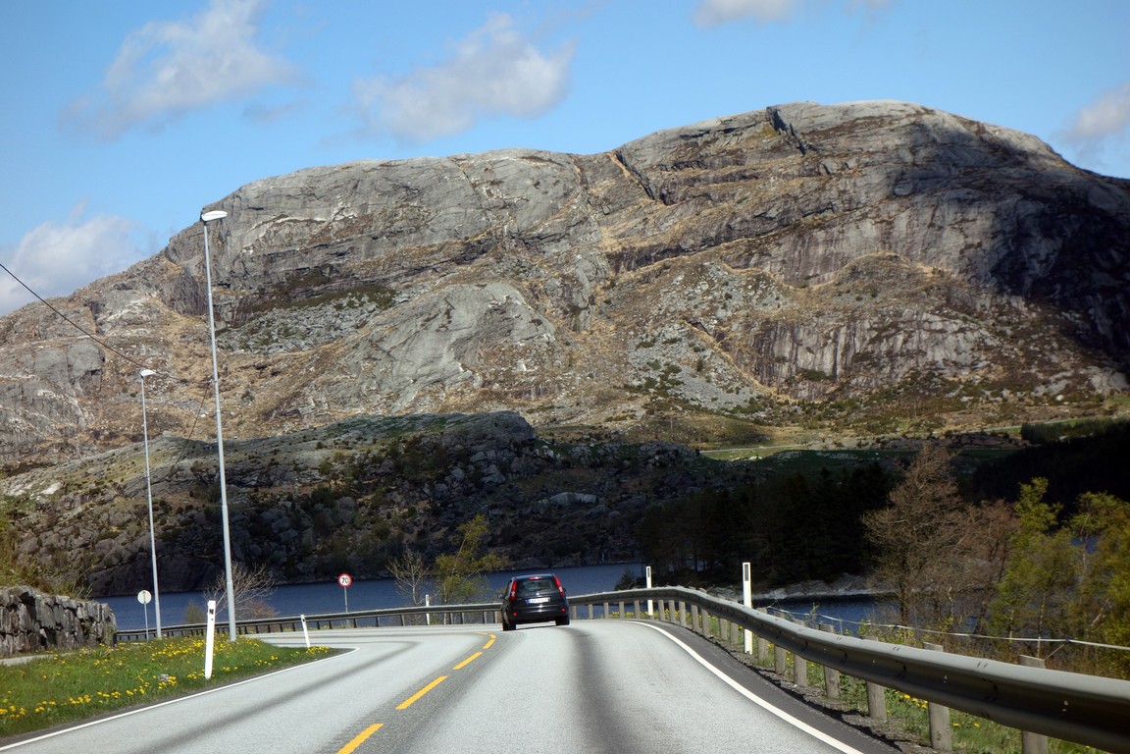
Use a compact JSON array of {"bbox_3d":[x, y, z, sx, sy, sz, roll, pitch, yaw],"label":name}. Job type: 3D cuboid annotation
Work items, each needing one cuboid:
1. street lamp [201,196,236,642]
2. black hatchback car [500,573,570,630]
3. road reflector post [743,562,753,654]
[{"bbox_3d":[-7.983,1.150,70.600,0.630,10.120,0.300,-4,-3,-5],"label":"street lamp"},{"bbox_3d":[-0.850,6.165,82.393,1.690,1.470,3.980,-4,-3,-4],"label":"black hatchback car"},{"bbox_3d":[2.514,3.176,41.000,0.104,1.250,0.060,-2,-3,2],"label":"road reflector post"}]

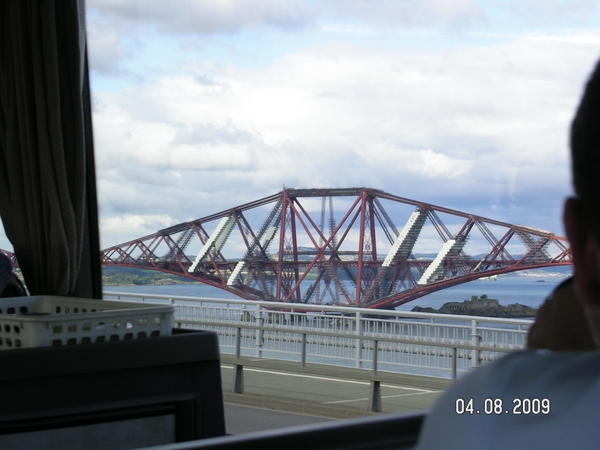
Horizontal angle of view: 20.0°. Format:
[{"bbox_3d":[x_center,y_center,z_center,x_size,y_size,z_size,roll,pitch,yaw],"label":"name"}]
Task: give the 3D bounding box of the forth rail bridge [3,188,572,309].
[{"bbox_3d":[11.137,24.510,1462.569,540.000,110.000,39.000,-1,-1,32],"label":"forth rail bridge"}]

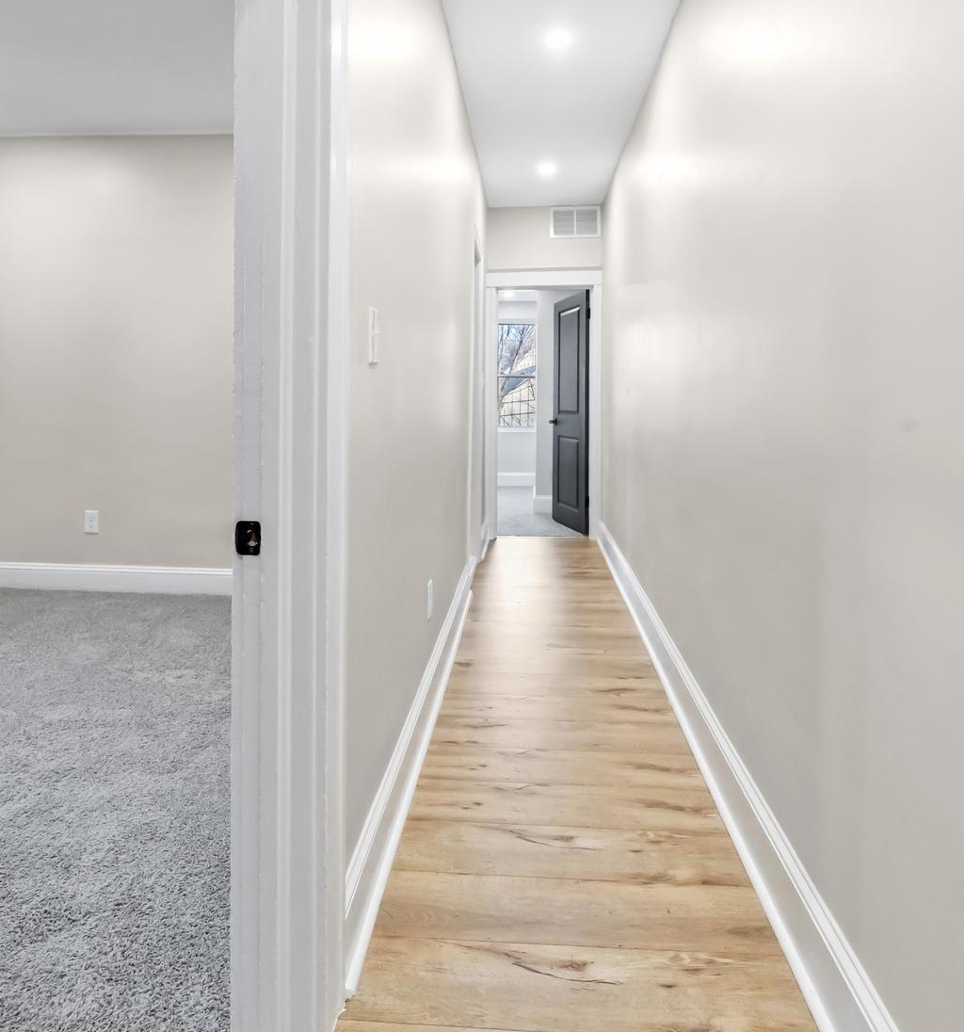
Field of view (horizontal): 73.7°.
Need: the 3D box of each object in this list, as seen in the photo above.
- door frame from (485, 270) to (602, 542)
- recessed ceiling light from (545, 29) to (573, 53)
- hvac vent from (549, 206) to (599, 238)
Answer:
[{"bbox_3d":[0.531,-0.892,5.340,0.920,2.170,0.160,0,5,4],"label":"door frame"},{"bbox_3d":[0.341,-2.107,2.850,0.130,0.030,0.130,0,5,4],"label":"recessed ceiling light"},{"bbox_3d":[0.766,-2.418,5.280,0.415,0.265,0.030,0,5,4],"label":"hvac vent"}]

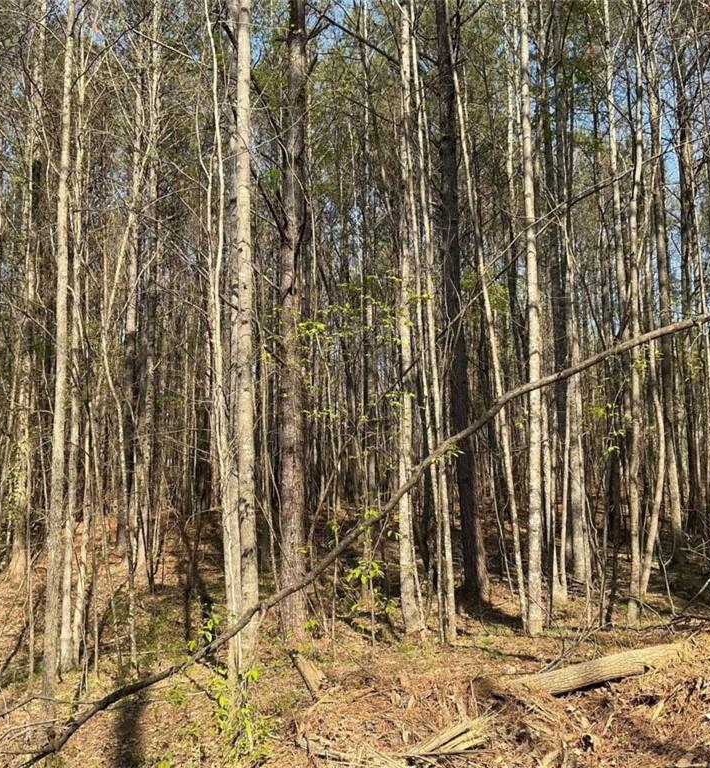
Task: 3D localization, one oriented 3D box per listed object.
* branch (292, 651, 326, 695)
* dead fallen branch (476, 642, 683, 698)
[{"bbox_3d":[-0.389,2.325,6.725,0.150,0.140,0.580,1,4,-18],"label":"branch"},{"bbox_3d":[1.860,2.297,6.675,1.764,0.180,0.180,-3,-5,-15],"label":"dead fallen branch"}]

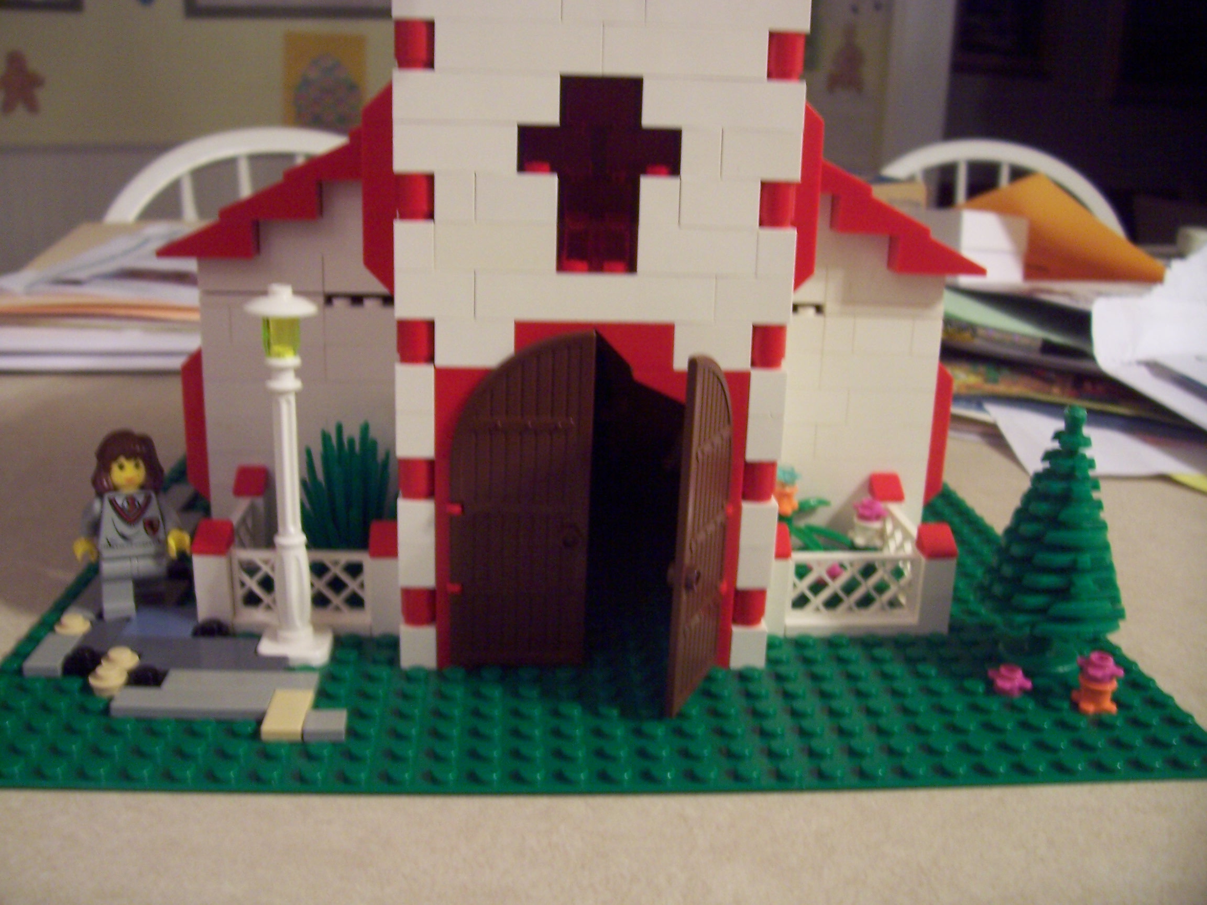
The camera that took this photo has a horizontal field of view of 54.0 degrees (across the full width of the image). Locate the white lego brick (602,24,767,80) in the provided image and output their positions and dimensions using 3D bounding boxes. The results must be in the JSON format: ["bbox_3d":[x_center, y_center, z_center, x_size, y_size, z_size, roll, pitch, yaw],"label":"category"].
[{"bbox_3d":[0.016,-0.078,0.229,0.032,0.010,0.008,1,16,-4],"label":"white lego brick"}]

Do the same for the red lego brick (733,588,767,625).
[{"bbox_3d":[0.032,0.033,0.262,0.008,0.010,0.008,1,16,-4],"label":"red lego brick"}]

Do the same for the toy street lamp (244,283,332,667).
[{"bbox_3d":[-0.067,0.005,0.253,0.016,0.083,0.016,1,17,-4],"label":"toy street lamp"}]

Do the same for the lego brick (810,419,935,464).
[{"bbox_3d":[0.072,-0.003,0.321,0.032,0.010,0.008,1,15,-4],"label":"lego brick"}]

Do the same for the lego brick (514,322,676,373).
[{"bbox_3d":[-0.002,-0.023,0.243,0.032,0.010,0.008,1,16,-4],"label":"lego brick"}]

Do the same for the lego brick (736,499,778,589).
[{"bbox_3d":[0.033,0.019,0.258,0.008,0.019,0.008,1,16,-4],"label":"lego brick"}]

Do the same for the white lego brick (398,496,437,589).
[{"bbox_3d":[-0.039,0.018,0.252,0.008,0.019,0.008,1,15,-4],"label":"white lego brick"}]

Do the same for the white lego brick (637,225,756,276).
[{"bbox_3d":[0.018,-0.041,0.240,0.024,0.010,0.008,1,15,-4],"label":"white lego brick"}]

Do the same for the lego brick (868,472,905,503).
[{"bbox_3d":[0.076,0.009,0.316,0.008,0.007,0.008,1,17,-4],"label":"lego brick"}]

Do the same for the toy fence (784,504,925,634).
[{"bbox_3d":[0.061,0.029,0.297,0.039,0.019,0.041,1,16,-4],"label":"toy fence"}]

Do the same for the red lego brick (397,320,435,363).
[{"bbox_3d":[-0.038,-0.023,0.243,0.008,0.010,0.008,1,17,-4],"label":"red lego brick"}]

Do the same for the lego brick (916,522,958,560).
[{"bbox_3d":[0.078,0.021,0.278,0.008,0.006,0.008,1,15,-4],"label":"lego brick"}]

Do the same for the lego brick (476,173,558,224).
[{"bbox_3d":[-0.017,-0.050,0.234,0.016,0.010,0.008,1,16,-4],"label":"lego brick"}]

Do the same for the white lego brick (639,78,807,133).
[{"bbox_3d":[0.023,-0.068,0.232,0.032,0.010,0.008,1,15,-4],"label":"white lego brick"}]

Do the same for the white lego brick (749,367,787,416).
[{"bbox_3d":[0.034,-0.013,0.251,0.008,0.010,0.008,1,17,-4],"label":"white lego brick"}]

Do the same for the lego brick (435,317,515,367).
[{"bbox_3d":[-0.026,-0.023,0.242,0.016,0.010,0.008,1,16,-4],"label":"lego brick"}]

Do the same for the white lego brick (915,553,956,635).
[{"bbox_3d":[0.079,0.033,0.285,0.008,0.019,0.008,1,17,-4],"label":"white lego brick"}]

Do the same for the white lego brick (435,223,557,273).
[{"bbox_3d":[-0.021,-0.041,0.236,0.024,0.010,0.008,1,16,-4],"label":"white lego brick"}]

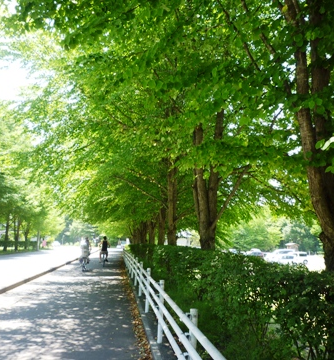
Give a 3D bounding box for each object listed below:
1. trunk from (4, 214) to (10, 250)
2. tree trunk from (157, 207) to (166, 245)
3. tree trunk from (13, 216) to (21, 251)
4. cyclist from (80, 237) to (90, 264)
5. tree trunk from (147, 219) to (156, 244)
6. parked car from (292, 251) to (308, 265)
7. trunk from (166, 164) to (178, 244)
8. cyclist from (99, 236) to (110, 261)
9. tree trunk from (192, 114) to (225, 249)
[{"bbox_3d":[-22.033,7.134,47.838,0.810,5.290,0.730,2,-10,-8],"label":"trunk"},{"bbox_3d":[-0.310,3.441,21.640,0.450,3.580,0.410,2,-10,-8],"label":"tree trunk"},{"bbox_3d":[-22.748,8.139,52.981,1.050,5.100,0.950,2,-10,-8],"label":"tree trunk"},{"bbox_3d":[-3.951,3.389,16.665,0.520,1.310,0.850,2,-10,-8],"label":"cyclist"},{"bbox_3d":[-1.201,4.712,27.825,0.570,3.230,0.510,2,-10,-8],"label":"tree trunk"},{"bbox_3d":[16.435,9.963,44.000,3.800,1.600,1.600,1,-10,-5],"label":"parked car"},{"bbox_3d":[0.257,1.835,17.720,0.510,5.380,0.460,2,-10,-8],"label":"trunk"},{"bbox_3d":[-3.582,4.002,19.873,0.600,1.480,0.850,2,-10,-8],"label":"cyclist"},{"bbox_3d":[1.239,0.494,10.800,0.870,5.610,0.790,2,-10,-8],"label":"tree trunk"}]

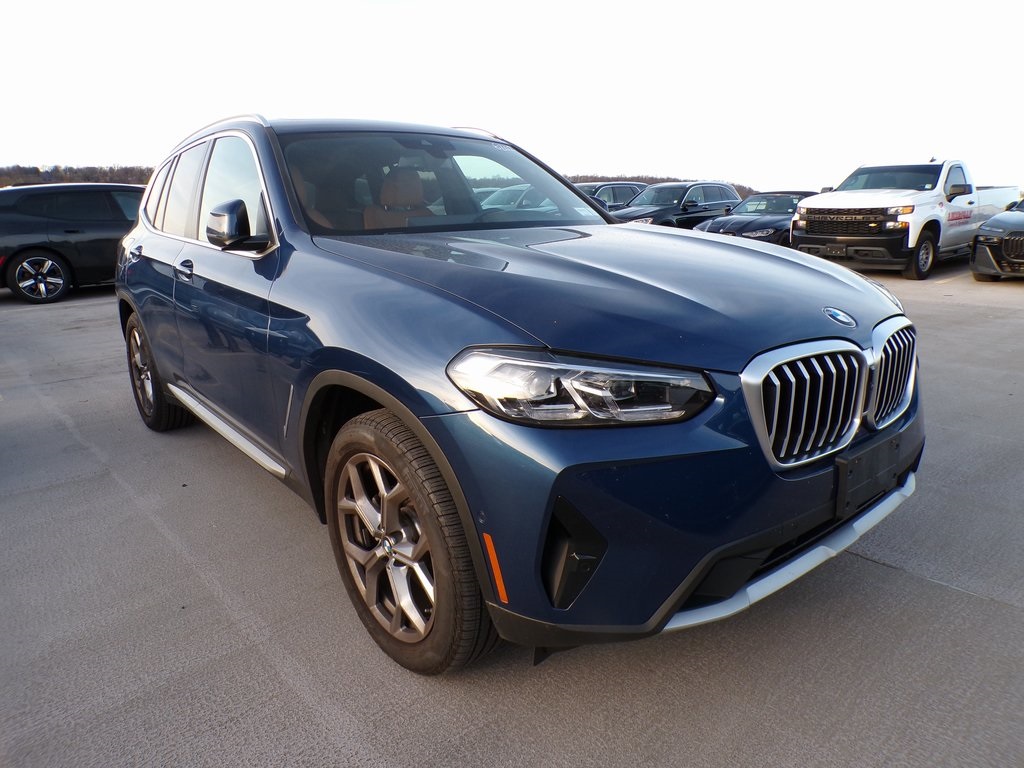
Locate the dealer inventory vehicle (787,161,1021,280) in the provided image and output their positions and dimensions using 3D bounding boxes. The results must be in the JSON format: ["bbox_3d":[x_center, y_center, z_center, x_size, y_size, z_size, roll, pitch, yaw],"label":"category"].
[{"bbox_3d":[7.380,-3.108,13.150,5.800,1.920,2.080,-13,18,-40],"label":"dealer inventory vehicle"}]

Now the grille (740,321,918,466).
[{"bbox_3d":[0.854,0.013,1.786,0.820,0.295,0.140,-12,18,-37],"label":"grille"}]

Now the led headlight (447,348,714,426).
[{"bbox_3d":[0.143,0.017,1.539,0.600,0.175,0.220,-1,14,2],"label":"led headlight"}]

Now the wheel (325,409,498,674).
[{"bbox_3d":[-0.275,0.426,2.017,0.250,0.725,0.728,-12,18,-38],"label":"wheel"}]

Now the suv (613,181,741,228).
[{"bbox_3d":[4.050,-4.155,17.830,4.730,1.660,1.910,-13,19,-40],"label":"suv"}]

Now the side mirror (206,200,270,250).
[{"bbox_3d":[-0.896,-0.516,2.316,0.235,0.170,0.175,-12,18,-37],"label":"side mirror"}]

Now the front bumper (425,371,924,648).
[{"bbox_3d":[0.680,0.190,2.060,1.860,0.630,0.700,-12,18,-37],"label":"front bumper"}]

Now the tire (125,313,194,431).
[{"bbox_3d":[-2.066,-0.090,4.192,0.250,0.725,0.728,-12,18,-37],"label":"tire"}]

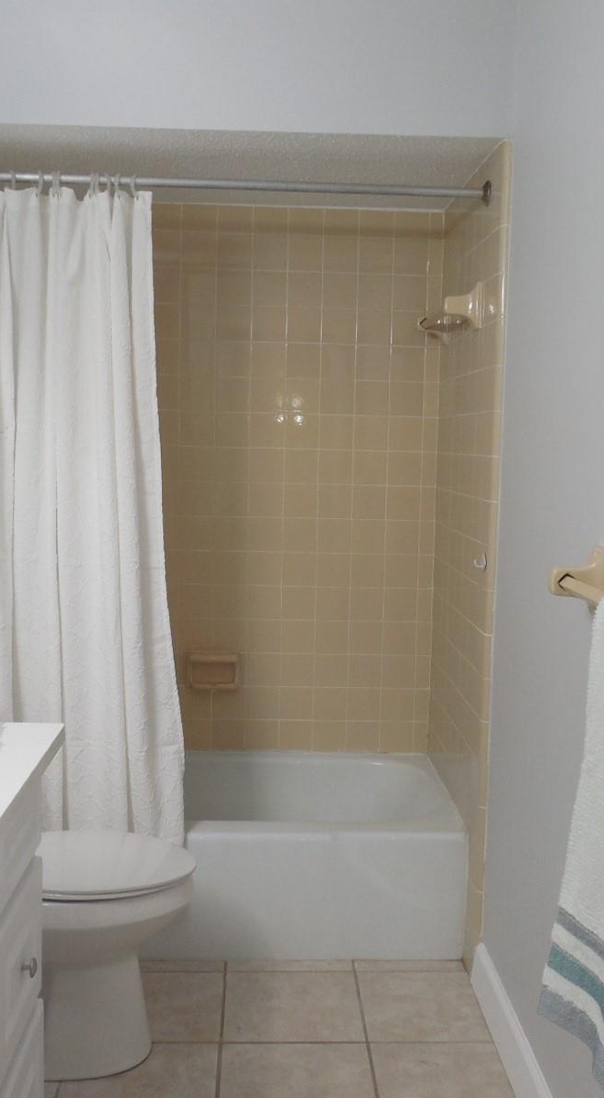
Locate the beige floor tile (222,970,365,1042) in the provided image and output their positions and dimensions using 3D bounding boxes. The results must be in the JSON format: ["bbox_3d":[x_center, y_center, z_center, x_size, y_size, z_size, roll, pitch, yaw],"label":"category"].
[{"bbox_3d":[-0.022,1.132,2.613,0.335,0.010,0.328,1,6,-2],"label":"beige floor tile"}]

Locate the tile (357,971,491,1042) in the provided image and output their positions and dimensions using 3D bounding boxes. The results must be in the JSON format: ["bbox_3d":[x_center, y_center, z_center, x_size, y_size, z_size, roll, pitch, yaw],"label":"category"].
[{"bbox_3d":[0.300,1.137,2.626,0.298,0.010,0.325,1,6,-2],"label":"tile"}]

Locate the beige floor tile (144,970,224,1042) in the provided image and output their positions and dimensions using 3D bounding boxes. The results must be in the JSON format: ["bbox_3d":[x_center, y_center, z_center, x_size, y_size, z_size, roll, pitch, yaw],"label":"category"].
[{"bbox_3d":[-0.362,1.128,2.598,0.333,0.010,0.328,1,6,-2],"label":"beige floor tile"}]

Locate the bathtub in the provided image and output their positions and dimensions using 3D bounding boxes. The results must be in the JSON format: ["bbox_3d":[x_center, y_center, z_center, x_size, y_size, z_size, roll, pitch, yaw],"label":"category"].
[{"bbox_3d":[-0.303,0.886,3.168,1.485,0.355,0.735,1,6,-2],"label":"bathtub"}]

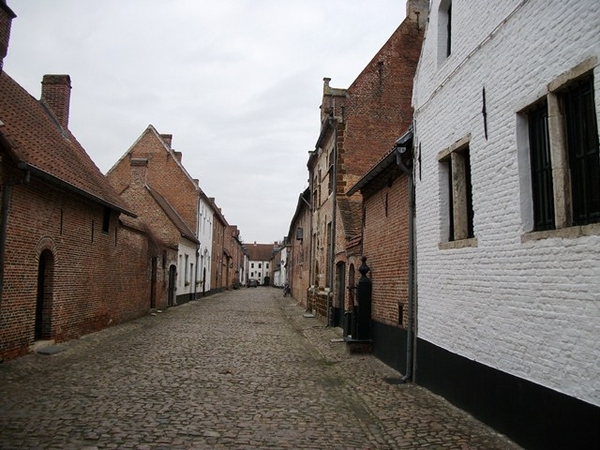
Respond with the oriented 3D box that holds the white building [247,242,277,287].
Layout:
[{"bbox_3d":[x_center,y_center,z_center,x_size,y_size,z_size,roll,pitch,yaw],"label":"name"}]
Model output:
[{"bbox_3d":[-9.988,10.462,144.334,10.000,11.080,8.000,1,-6,-4],"label":"white building"}]

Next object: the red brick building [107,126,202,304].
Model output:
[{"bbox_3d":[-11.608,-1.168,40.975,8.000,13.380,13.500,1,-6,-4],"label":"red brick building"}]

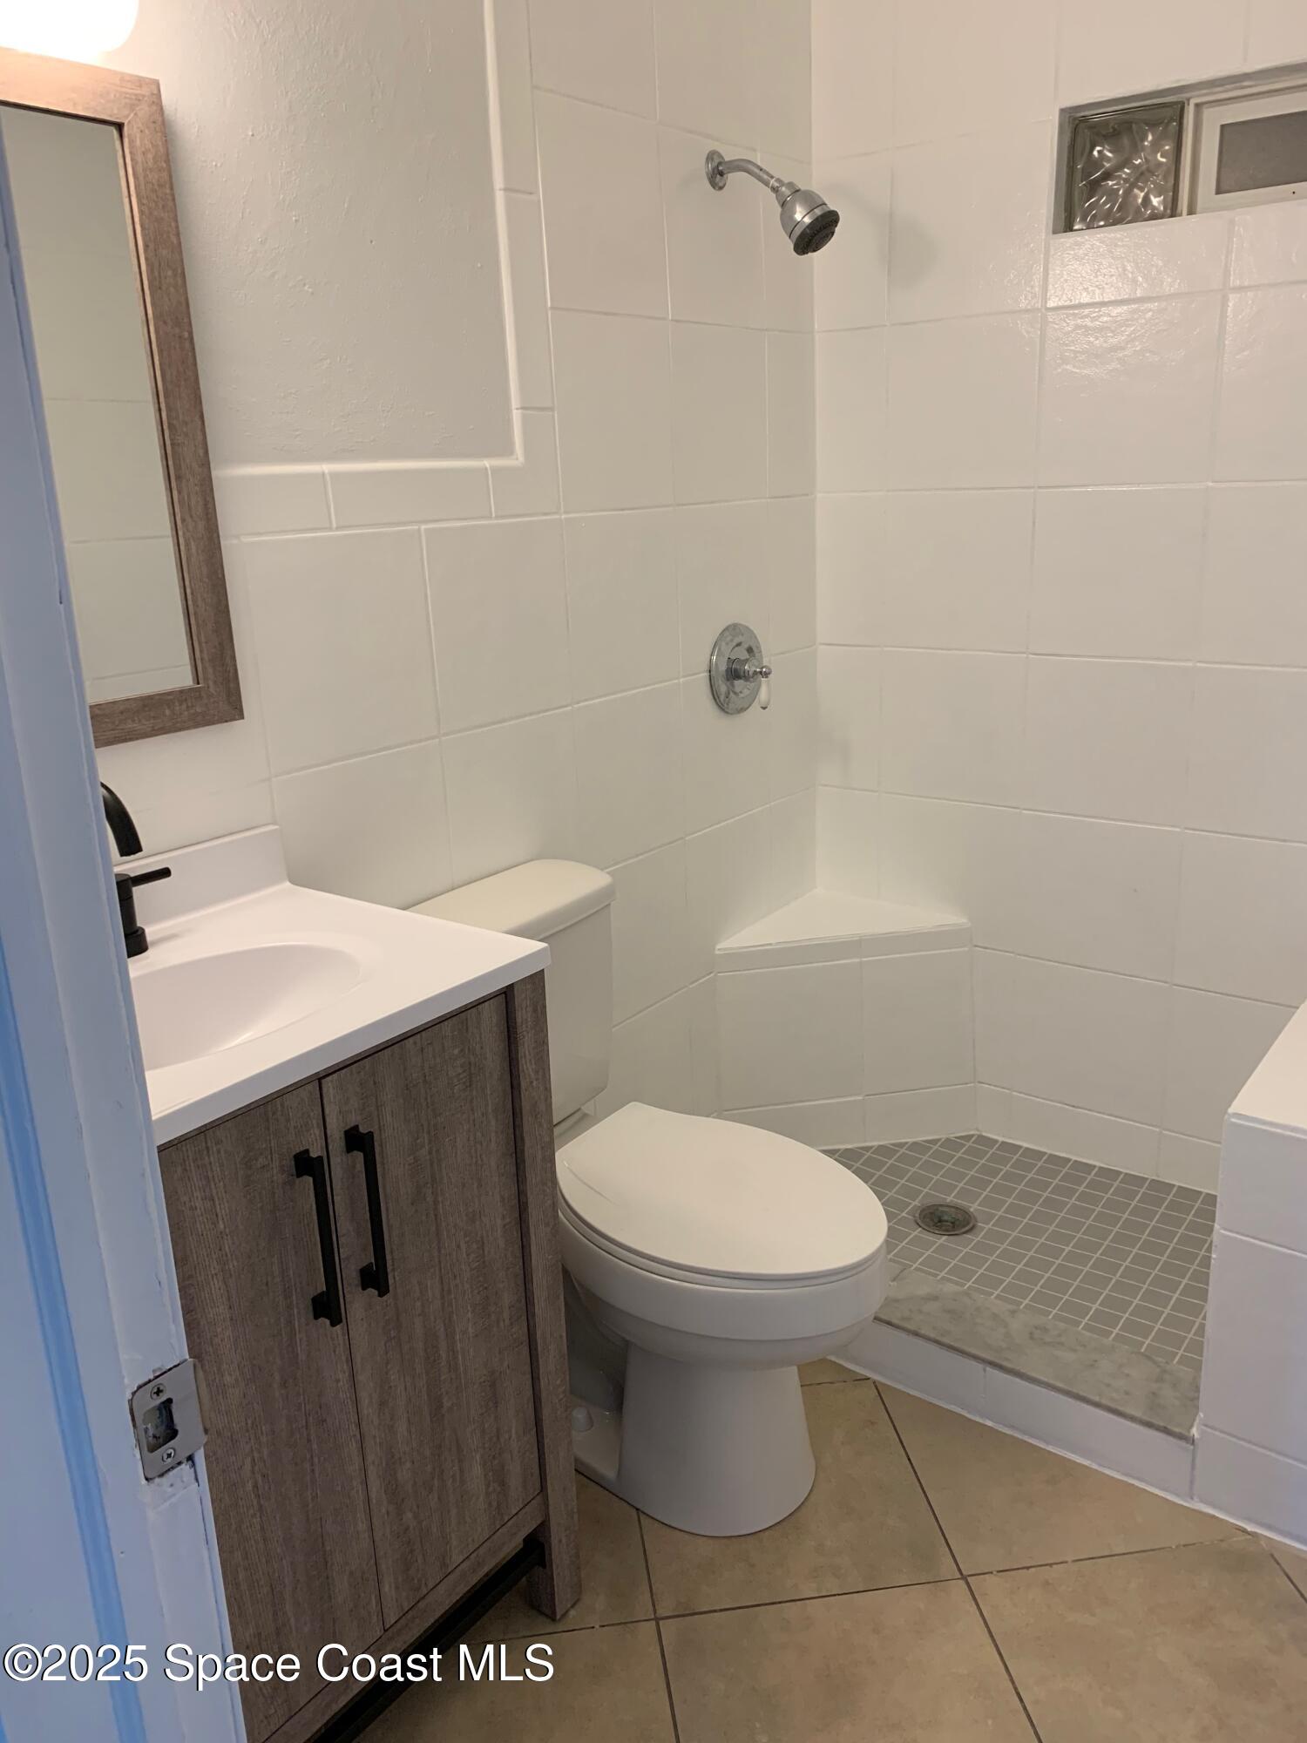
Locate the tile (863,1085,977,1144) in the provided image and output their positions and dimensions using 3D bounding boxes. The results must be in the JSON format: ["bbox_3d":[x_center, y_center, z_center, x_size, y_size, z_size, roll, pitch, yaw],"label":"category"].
[{"bbox_3d":[0.576,0.522,2.824,0.249,0.114,0.010,-5,17,-8],"label":"tile"}]

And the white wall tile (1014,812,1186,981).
[{"bbox_3d":[0.853,0.046,2.519,0.304,0.300,0.010,10,21,36],"label":"white wall tile"}]

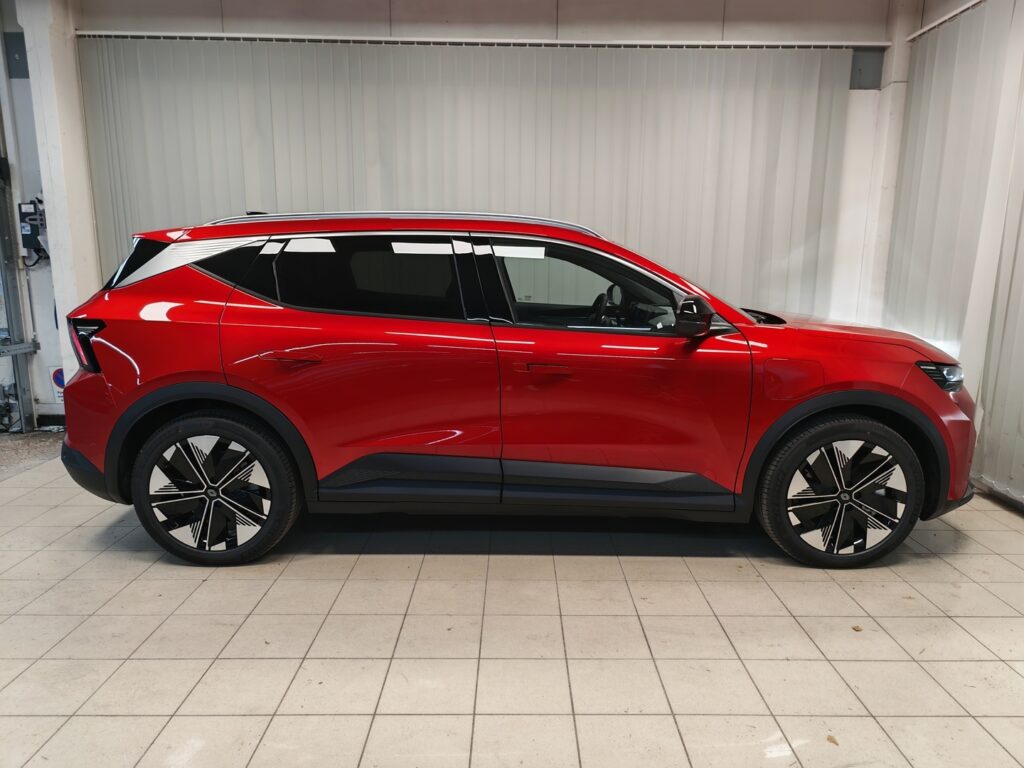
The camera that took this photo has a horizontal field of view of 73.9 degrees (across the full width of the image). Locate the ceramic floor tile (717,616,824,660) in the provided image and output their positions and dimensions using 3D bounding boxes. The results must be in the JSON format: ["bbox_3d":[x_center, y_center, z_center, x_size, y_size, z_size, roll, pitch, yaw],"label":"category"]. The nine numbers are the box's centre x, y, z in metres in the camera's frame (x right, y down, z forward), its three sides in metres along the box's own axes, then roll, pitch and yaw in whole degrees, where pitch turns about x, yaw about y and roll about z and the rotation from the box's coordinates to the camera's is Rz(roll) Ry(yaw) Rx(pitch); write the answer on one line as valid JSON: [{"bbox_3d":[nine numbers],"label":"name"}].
[{"bbox_3d":[0.932,0.922,2.464,0.296,0.012,0.296,0,10,0],"label":"ceramic floor tile"}]

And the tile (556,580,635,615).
[{"bbox_3d":[0.336,0.871,2.754,0.296,0.012,0.296,0,10,0],"label":"tile"}]

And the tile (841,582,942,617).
[{"bbox_3d":[1.538,0.878,2.771,0.297,0.010,0.297,0,10,0],"label":"tile"}]

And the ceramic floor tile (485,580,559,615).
[{"bbox_3d":[0.038,0.874,2.770,0.297,0.010,0.297,0,10,0],"label":"ceramic floor tile"}]

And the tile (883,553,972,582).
[{"bbox_3d":[1.825,0.826,3.047,0.296,0.012,0.296,0,10,0],"label":"tile"}]

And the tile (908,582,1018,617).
[{"bbox_3d":[1.838,0.879,2.771,0.297,0.010,0.297,0,10,0],"label":"tile"}]

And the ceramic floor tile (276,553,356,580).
[{"bbox_3d":[-0.855,0.817,3.042,0.295,0.010,0.294,0,10,0],"label":"ceramic floor tile"}]

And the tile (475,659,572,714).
[{"bbox_3d":[0.038,0.969,2.172,0.296,0.012,0.296,0,10,0],"label":"tile"}]

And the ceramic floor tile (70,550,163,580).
[{"bbox_3d":[-1.762,0.819,3.062,0.297,0.010,0.297,0,10,0],"label":"ceramic floor tile"}]

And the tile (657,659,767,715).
[{"bbox_3d":[0.637,0.973,2.185,0.298,0.010,0.298,0,9,0],"label":"tile"}]

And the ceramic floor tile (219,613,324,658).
[{"bbox_3d":[-0.862,0.921,2.477,0.297,0.010,0.297,0,10,0],"label":"ceramic floor tile"}]

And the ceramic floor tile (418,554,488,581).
[{"bbox_3d":[-0.263,0.824,3.063,0.298,0.010,0.294,0,10,0],"label":"ceramic floor tile"}]

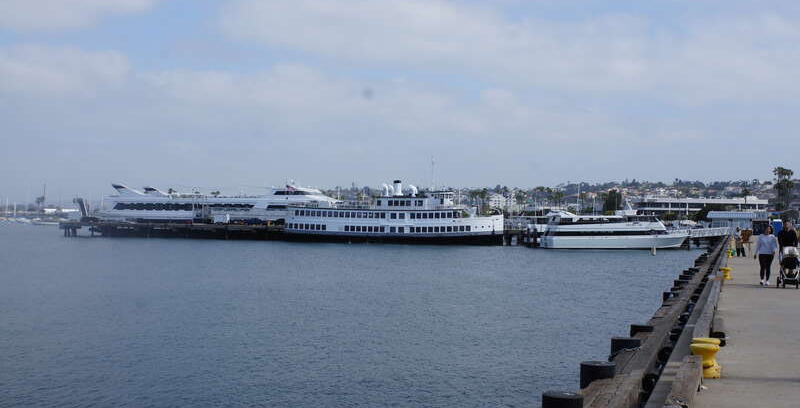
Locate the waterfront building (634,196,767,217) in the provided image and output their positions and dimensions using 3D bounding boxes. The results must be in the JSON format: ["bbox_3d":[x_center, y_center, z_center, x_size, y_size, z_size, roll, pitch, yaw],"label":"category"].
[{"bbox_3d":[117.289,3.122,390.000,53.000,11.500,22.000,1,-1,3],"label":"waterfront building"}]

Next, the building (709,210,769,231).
[{"bbox_3d":[47.288,2.872,140.000,8.400,3.700,6.000,0,-1,19],"label":"building"}]

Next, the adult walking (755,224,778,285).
[{"bbox_3d":[10.110,1.431,27.600,0.560,1.660,0.360,0,-1,19],"label":"adult walking"}]

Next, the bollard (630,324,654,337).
[{"bbox_3d":[3.689,1.940,15.200,0.350,0.200,0.350,0,-1,19],"label":"bollard"}]

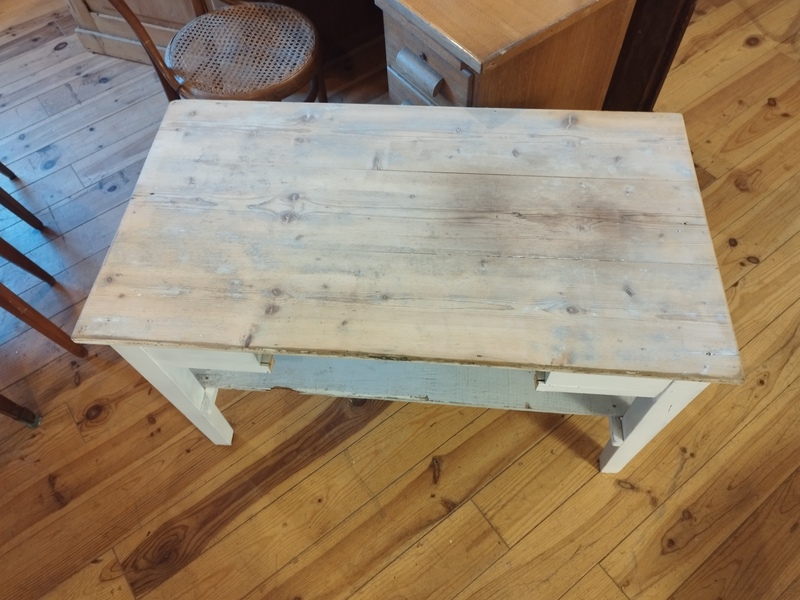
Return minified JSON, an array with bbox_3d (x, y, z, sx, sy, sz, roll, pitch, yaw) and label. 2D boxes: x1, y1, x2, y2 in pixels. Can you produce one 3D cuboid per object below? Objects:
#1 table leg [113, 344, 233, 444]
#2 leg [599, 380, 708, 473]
[{"bbox_3d":[-0.525,0.222,1.373,0.065,0.703,0.071,3,59,4],"label":"table leg"},{"bbox_3d":[0.559,0.280,1.294,0.065,0.703,0.071,2,59,6],"label":"leg"}]

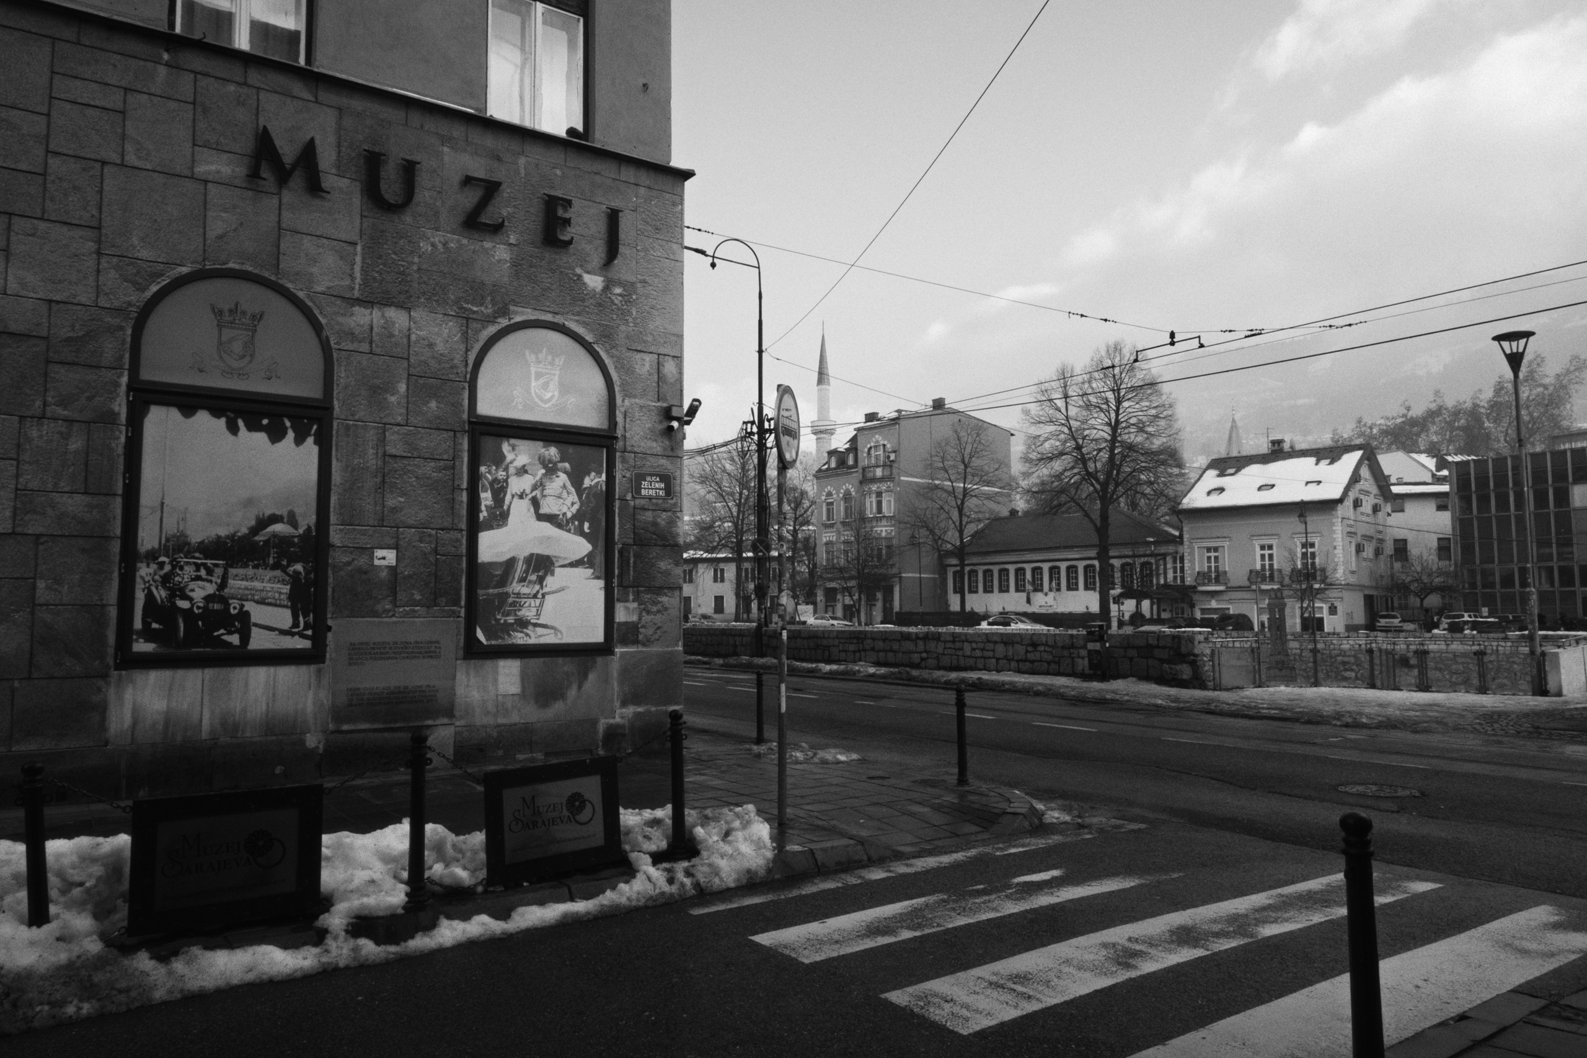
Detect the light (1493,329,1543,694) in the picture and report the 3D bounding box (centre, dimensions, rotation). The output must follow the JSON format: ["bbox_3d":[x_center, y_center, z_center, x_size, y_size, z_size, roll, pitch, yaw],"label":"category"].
[{"bbox_3d":[13.761,-0.359,19.887,0.700,6.900,0.700,0,-5,0],"label":"light"}]

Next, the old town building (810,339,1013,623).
[{"bbox_3d":[10.882,-1.159,95.419,9.800,21.000,16.000,-5,-7,44],"label":"old town building"}]

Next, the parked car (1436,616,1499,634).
[{"bbox_3d":[49.137,6.808,76.699,4.400,1.560,1.800,2,-5,-25],"label":"parked car"}]

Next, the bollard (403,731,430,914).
[{"bbox_3d":[-1.926,1.503,5.420,0.140,0.915,0.140,0,-5,0],"label":"bollard"}]

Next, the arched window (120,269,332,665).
[{"bbox_3d":[-4.891,-0.551,9.241,1.610,3.475,0.200,3,-6,-34],"label":"arched window"}]

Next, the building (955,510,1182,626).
[{"bbox_3d":[22.203,3.038,78.702,10.000,9.400,19.633,4,-7,-41],"label":"building"}]

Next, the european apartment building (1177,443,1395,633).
[{"bbox_3d":[37.962,0.972,81.978,11.600,14.200,13.500,-4,-6,40],"label":"european apartment building"}]

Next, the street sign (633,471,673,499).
[{"bbox_3d":[-1.525,-0.476,11.492,0.460,0.300,0.030,3,-6,-34],"label":"street sign"}]

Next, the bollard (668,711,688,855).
[{"bbox_3d":[-0.742,1.613,6.760,0.135,0.915,0.135,0,-5,0],"label":"bollard"}]

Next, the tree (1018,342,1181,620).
[{"bbox_3d":[19.465,-2.742,67.747,10.200,19.040,10.200,0,-5,0],"label":"tree"}]

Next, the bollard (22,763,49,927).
[{"bbox_3d":[-3.104,1.401,4.378,0.130,0.885,0.130,3,-6,-34],"label":"bollard"}]

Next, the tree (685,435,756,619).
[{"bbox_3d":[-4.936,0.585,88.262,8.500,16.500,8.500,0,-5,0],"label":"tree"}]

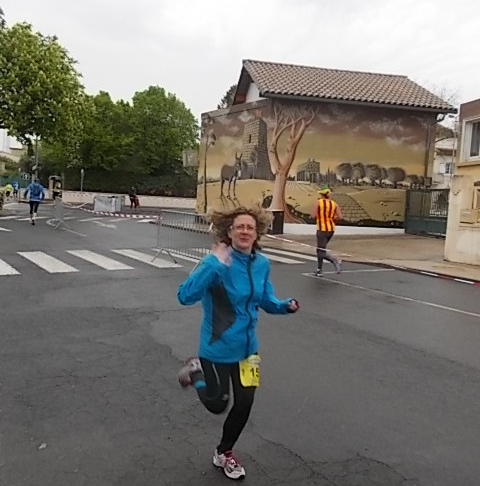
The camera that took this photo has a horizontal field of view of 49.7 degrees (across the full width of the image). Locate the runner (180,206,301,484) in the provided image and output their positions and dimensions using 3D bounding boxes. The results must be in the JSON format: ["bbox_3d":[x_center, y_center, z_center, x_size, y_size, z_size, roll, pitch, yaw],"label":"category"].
[{"bbox_3d":[-0.015,0.586,3.020,0.600,1.620,0.660,0,7,-30],"label":"runner"}]

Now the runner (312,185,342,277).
[{"bbox_3d":[1.721,-0.229,10.300,0.530,1.720,0.670,0,7,-28],"label":"runner"}]

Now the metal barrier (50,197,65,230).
[{"bbox_3d":[-6.504,-1.108,18.500,0.500,1.100,2.200,0,6,-26],"label":"metal barrier"}]

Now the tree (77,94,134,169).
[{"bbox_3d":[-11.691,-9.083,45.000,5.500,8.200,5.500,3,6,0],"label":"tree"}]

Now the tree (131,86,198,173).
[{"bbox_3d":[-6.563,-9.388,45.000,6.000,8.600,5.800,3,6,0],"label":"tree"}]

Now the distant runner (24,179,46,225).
[{"bbox_3d":[-7.584,-1.502,19.200,0.680,1.730,0.620,2,6,-16],"label":"distant runner"}]

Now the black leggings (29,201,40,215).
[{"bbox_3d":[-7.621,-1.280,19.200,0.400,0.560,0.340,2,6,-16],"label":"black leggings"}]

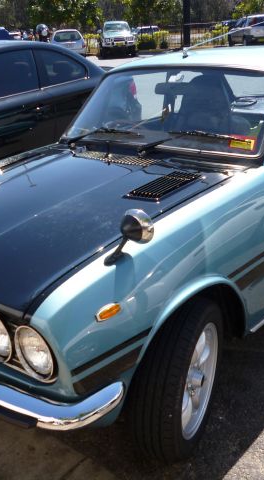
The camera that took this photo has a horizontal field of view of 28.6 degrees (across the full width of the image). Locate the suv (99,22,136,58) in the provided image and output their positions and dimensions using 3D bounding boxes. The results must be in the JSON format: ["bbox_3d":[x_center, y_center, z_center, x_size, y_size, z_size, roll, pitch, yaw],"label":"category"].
[{"bbox_3d":[-0.811,-11.659,30.000,1.840,1.840,4.750,-5,20,-4],"label":"suv"}]

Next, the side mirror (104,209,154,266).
[{"bbox_3d":[0.005,-0.008,1.479,0.115,0.155,0.150,14,27,38],"label":"side mirror"}]

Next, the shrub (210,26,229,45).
[{"bbox_3d":[5.409,-12.641,32.000,1.080,1.050,1.080,0,21,10],"label":"shrub"}]

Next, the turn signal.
[{"bbox_3d":[-0.062,0.193,1.389,0.030,0.042,0.088,14,27,39],"label":"turn signal"}]

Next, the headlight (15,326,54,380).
[{"bbox_3d":[-0.249,0.303,1.407,0.165,0.165,0.080,14,27,39],"label":"headlight"}]

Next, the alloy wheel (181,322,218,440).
[{"bbox_3d":[0.176,0.490,1.859,0.160,0.405,0.405,8,24,27],"label":"alloy wheel"}]

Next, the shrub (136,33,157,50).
[{"bbox_3d":[0.882,-12.078,31.500,1.150,1.050,1.150,-3,21,3],"label":"shrub"}]

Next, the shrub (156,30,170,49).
[{"bbox_3d":[1.935,-12.316,31.800,0.900,1.050,0.900,-2,21,4],"label":"shrub"}]

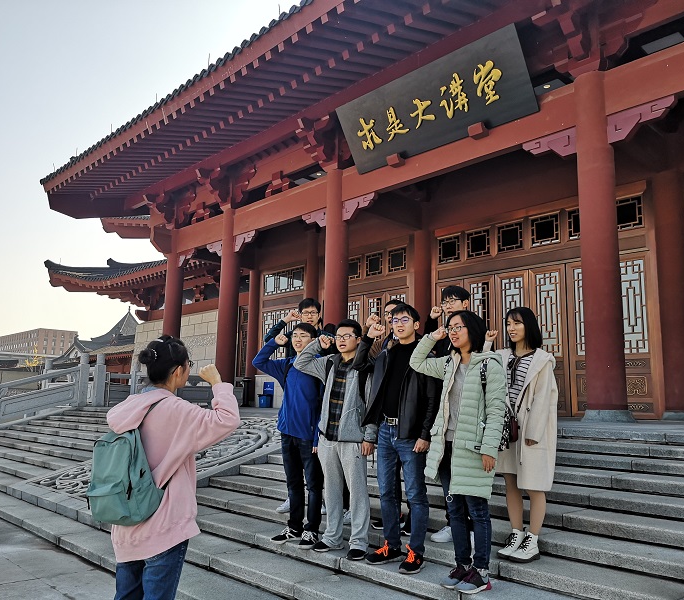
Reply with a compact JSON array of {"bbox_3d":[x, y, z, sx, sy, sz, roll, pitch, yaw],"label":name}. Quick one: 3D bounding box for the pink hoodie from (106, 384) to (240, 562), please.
[{"bbox_3d":[-0.725,0.729,2.700,0.460,0.710,0.530,10,-13,-44],"label":"pink hoodie"}]

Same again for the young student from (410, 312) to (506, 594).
[{"bbox_3d":[0.751,0.918,3.923,0.460,1.670,0.520,9,-12,-39],"label":"young student"}]

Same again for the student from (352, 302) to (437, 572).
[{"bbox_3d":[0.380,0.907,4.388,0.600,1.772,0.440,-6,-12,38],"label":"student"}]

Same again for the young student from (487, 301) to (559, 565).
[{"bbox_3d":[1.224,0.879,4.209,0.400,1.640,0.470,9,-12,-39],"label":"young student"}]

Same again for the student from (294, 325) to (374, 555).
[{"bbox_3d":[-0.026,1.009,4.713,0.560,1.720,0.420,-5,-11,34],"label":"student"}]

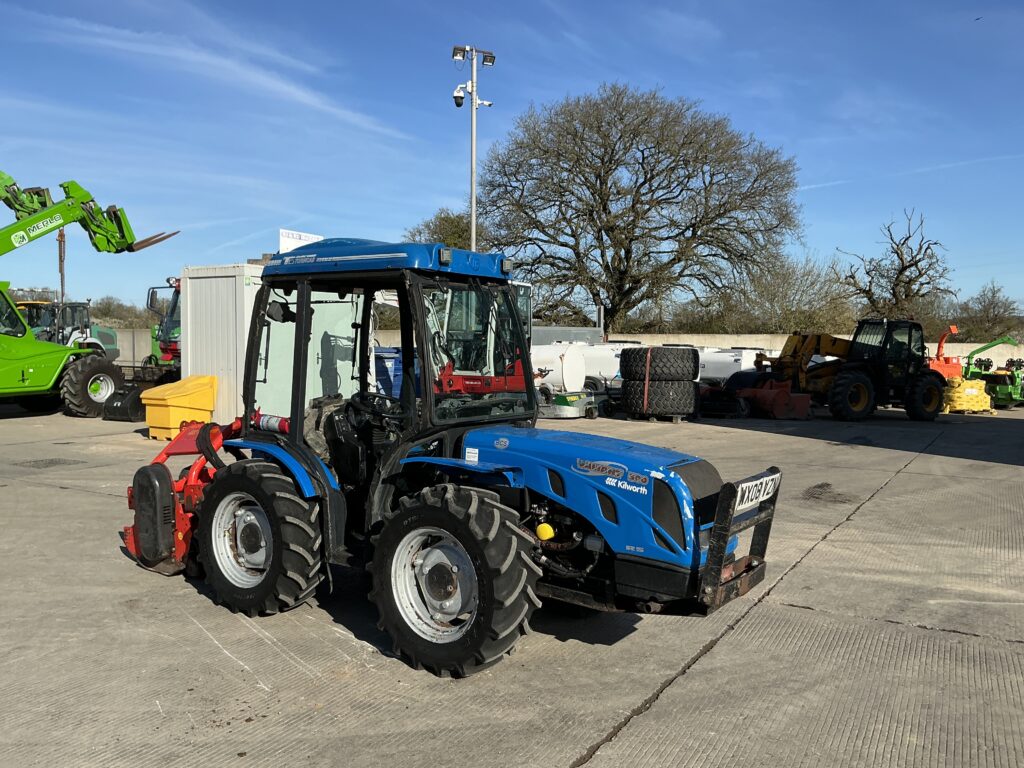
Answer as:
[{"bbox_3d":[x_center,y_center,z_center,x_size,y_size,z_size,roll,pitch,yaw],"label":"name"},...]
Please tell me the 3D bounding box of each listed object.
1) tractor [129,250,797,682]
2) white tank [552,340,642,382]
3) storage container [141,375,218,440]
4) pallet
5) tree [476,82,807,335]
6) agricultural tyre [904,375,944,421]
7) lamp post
[{"bbox_3d":[-0.556,0.241,4.710,4.100,2.170,1.270,3,4,36],"label":"tractor"},{"bbox_3d":[2.238,-0.536,22.200,2.100,1.200,1.200,2,3,33],"label":"white tank"},{"bbox_3d":[-5.058,0.365,12.600,0.700,0.950,0.850,3,4,37],"label":"storage container"},{"bbox_3d":[2.990,0.671,16.100,1.200,0.150,0.950,3,4,40],"label":"pallet"},{"bbox_3d":[6.050,-8.505,46.413,17.500,16.500,16.500,1,3,0],"label":"tree"},{"bbox_3d":[10.321,0.337,20.700,1.220,1.220,0.430,-1,3,-31],"label":"agricultural tyre"},{"bbox_3d":[-0.914,-3.443,18.705,0.950,8.200,0.400,-1,3,-24],"label":"lamp post"}]

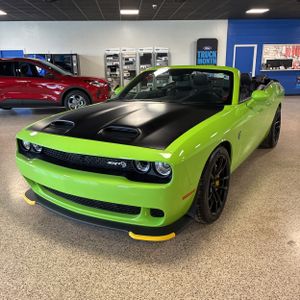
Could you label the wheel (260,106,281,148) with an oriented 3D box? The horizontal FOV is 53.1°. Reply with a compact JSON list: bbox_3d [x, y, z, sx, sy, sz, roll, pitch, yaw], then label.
[{"bbox_3d":[2.048,-0.399,5.184,0.280,0.720,0.720,8,18,30],"label":"wheel"}]

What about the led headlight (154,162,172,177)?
[{"bbox_3d":[0.102,0.127,2.121,0.135,0.115,0.080,6,17,22],"label":"led headlight"}]

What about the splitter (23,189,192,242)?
[{"bbox_3d":[-0.503,0.529,2.660,1.740,0.090,0.460,8,18,30],"label":"splitter"}]

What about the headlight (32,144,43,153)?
[{"bbox_3d":[-1.021,-0.025,2.766,0.128,0.110,0.080,10,19,34],"label":"headlight"}]

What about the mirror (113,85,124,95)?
[{"bbox_3d":[-0.458,-0.865,4.359,0.210,0.130,0.140,8,18,30],"label":"mirror"}]

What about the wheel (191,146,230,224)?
[{"bbox_3d":[0.516,0.283,2.755,0.280,0.720,0.720,7,17,27],"label":"wheel"}]

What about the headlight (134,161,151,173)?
[{"bbox_3d":[-0.048,0.115,2.200,0.128,0.110,0.080,7,17,26],"label":"headlight"}]

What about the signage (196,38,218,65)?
[{"bbox_3d":[2.531,-4.261,13.485,0.940,1.400,0.100,-1,15,0],"label":"signage"}]

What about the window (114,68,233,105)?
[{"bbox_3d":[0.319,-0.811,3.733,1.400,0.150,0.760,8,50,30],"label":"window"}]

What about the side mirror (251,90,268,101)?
[{"bbox_3d":[1.232,-0.615,3.377,0.210,0.130,0.140,8,18,30],"label":"side mirror"}]

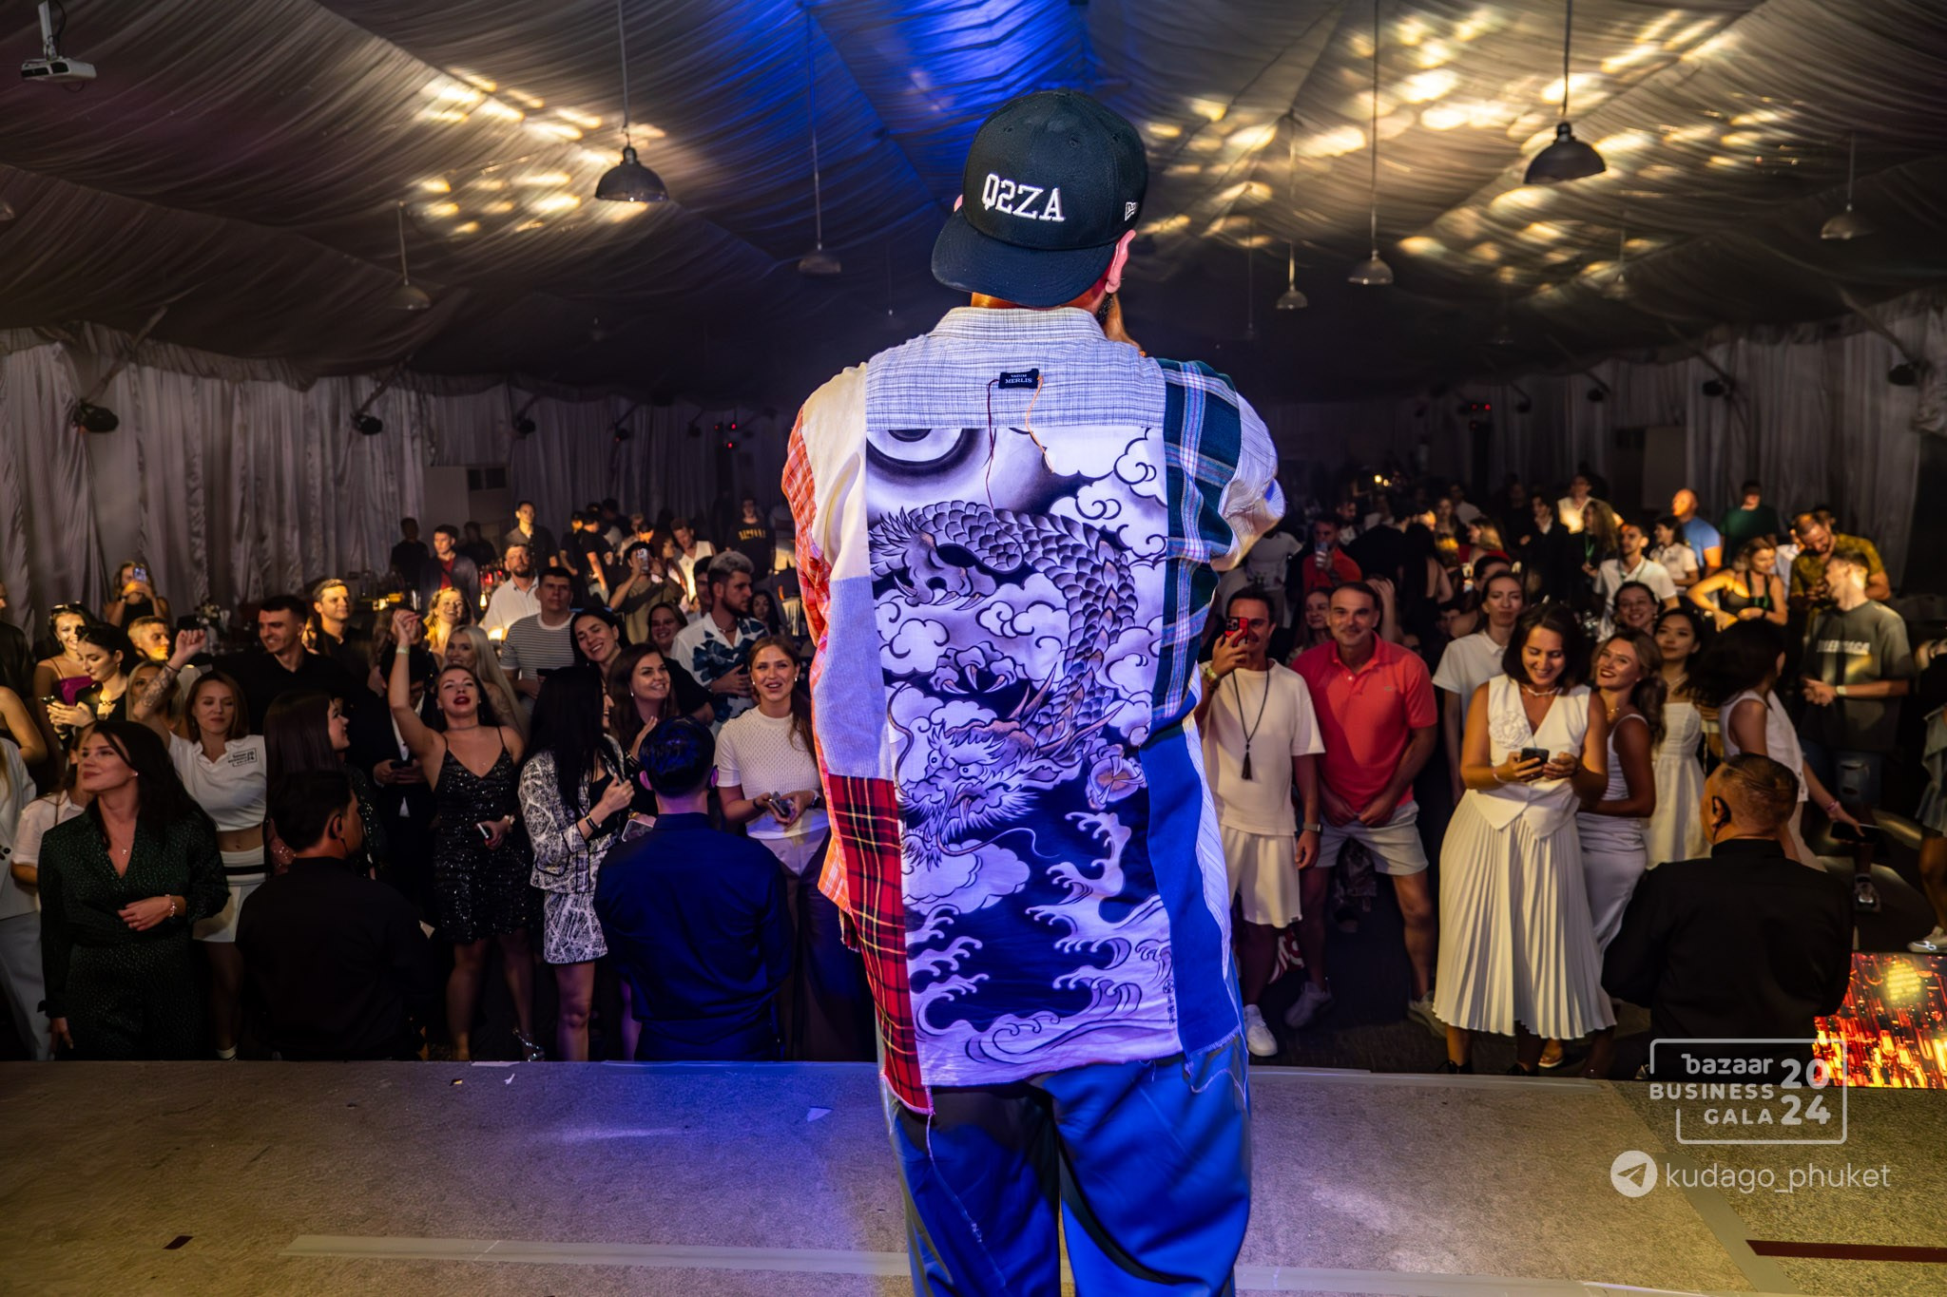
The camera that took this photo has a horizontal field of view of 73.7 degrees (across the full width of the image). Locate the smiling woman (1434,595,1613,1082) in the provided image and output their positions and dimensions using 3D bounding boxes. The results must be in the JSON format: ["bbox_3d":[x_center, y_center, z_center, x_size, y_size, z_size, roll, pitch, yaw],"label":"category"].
[{"bbox_3d":[1.907,0.679,4.489,0.600,1.686,0.450,1,9,17],"label":"smiling woman"}]

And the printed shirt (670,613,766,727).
[{"bbox_3d":[-1.098,0.197,5.596,0.500,0.700,0.320,-6,10,-26],"label":"printed shirt"}]

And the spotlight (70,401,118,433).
[{"bbox_3d":[-8.603,-2.271,12.700,0.400,0.300,0.330,4,10,30],"label":"spotlight"}]

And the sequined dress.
[{"bbox_3d":[-1.761,0.695,4.660,0.390,0.784,0.300,-3,9,-9],"label":"sequined dress"}]

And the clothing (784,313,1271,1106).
[{"bbox_3d":[0.065,0.065,1.408,0.530,0.834,0.380,-1,9,5],"label":"clothing"}]

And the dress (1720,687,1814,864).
[{"bbox_3d":[2.664,0.559,4.351,0.360,0.880,0.400,-1,9,3],"label":"dress"}]

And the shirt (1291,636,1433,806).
[{"bbox_3d":[1.467,0.285,4.860,0.560,0.670,0.300,1,9,14],"label":"shirt"}]

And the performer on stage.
[{"bbox_3d":[0.067,0.307,1.486,0.540,1.766,0.440,-1,9,5],"label":"performer on stage"}]

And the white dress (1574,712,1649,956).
[{"bbox_3d":[2.250,0.680,4.622,0.320,0.900,0.380,-10,12,-44],"label":"white dress"}]

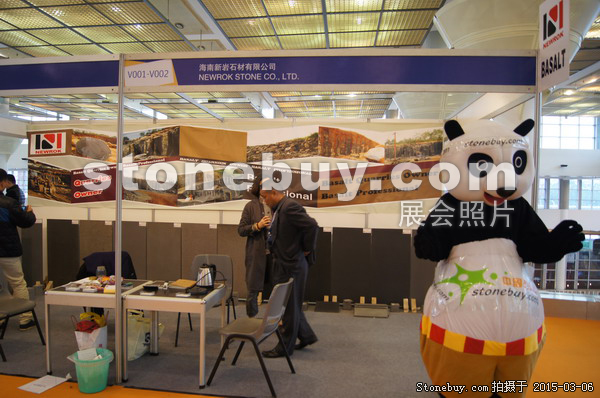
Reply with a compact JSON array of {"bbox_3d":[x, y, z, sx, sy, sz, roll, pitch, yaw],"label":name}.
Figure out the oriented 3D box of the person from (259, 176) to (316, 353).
[{"bbox_3d":[-0.083,0.613,4.200,0.565,1.607,0.506,1,0,6],"label":"person"}]

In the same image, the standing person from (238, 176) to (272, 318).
[{"bbox_3d":[-0.520,0.573,5.400,0.367,1.657,0.456,1,0,40],"label":"standing person"}]

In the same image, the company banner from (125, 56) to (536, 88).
[{"bbox_3d":[0.148,-0.910,3.222,2.936,0.213,0.030,1,0,6],"label":"company banner"}]

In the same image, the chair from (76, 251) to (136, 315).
[{"bbox_3d":[-1.995,0.975,4.576,0.565,0.813,0.575,1,0,-5],"label":"chair"}]

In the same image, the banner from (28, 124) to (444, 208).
[{"bbox_3d":[-1.025,-0.442,6.220,5.902,1.151,0.030,1,0,6],"label":"banner"}]

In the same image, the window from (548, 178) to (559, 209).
[{"bbox_3d":[16.791,-0.364,29.760,0.635,1.934,0.119,1,0,6],"label":"window"}]

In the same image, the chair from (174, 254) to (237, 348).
[{"bbox_3d":[-0.921,0.999,4.506,0.516,0.804,0.575,1,0,1],"label":"chair"}]

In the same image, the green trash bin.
[{"bbox_3d":[-1.530,1.268,3.330,0.293,0.258,0.293,1,0,6],"label":"green trash bin"}]

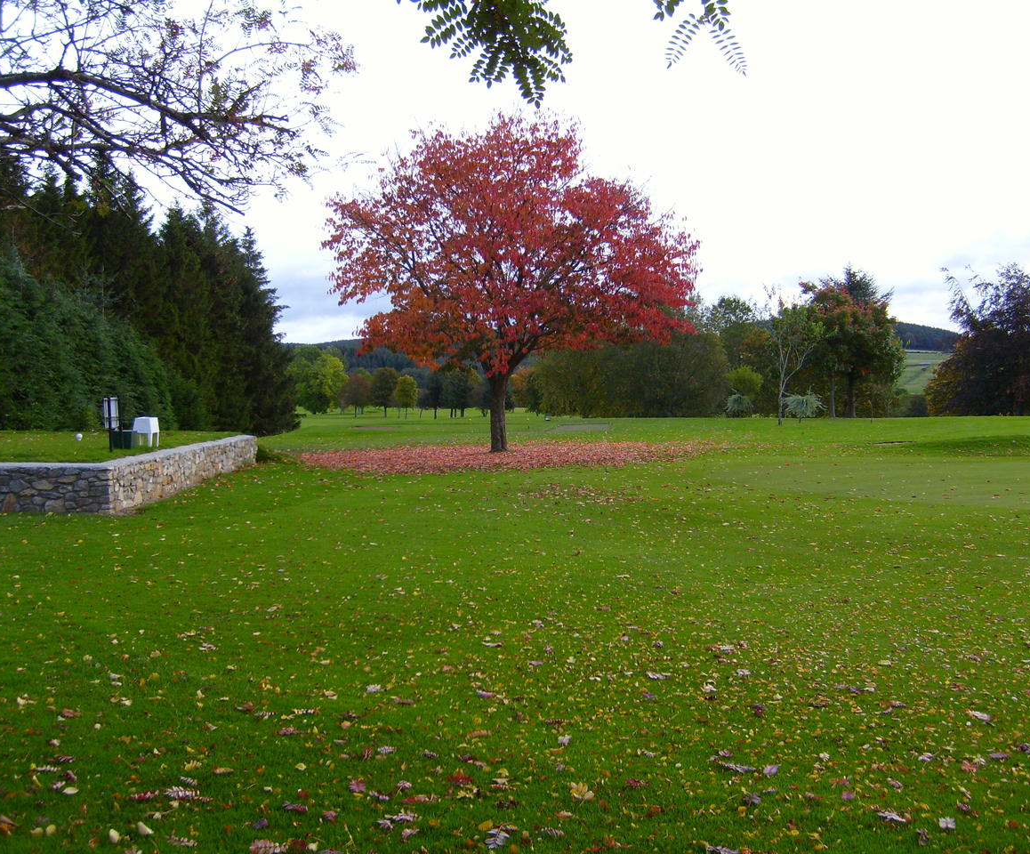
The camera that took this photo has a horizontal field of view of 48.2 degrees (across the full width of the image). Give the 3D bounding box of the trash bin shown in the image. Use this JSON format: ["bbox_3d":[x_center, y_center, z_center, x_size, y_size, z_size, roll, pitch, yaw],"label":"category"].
[{"bbox_3d":[-8.261,0.253,24.300,0.450,0.420,0.400,0,1,0],"label":"trash bin"}]

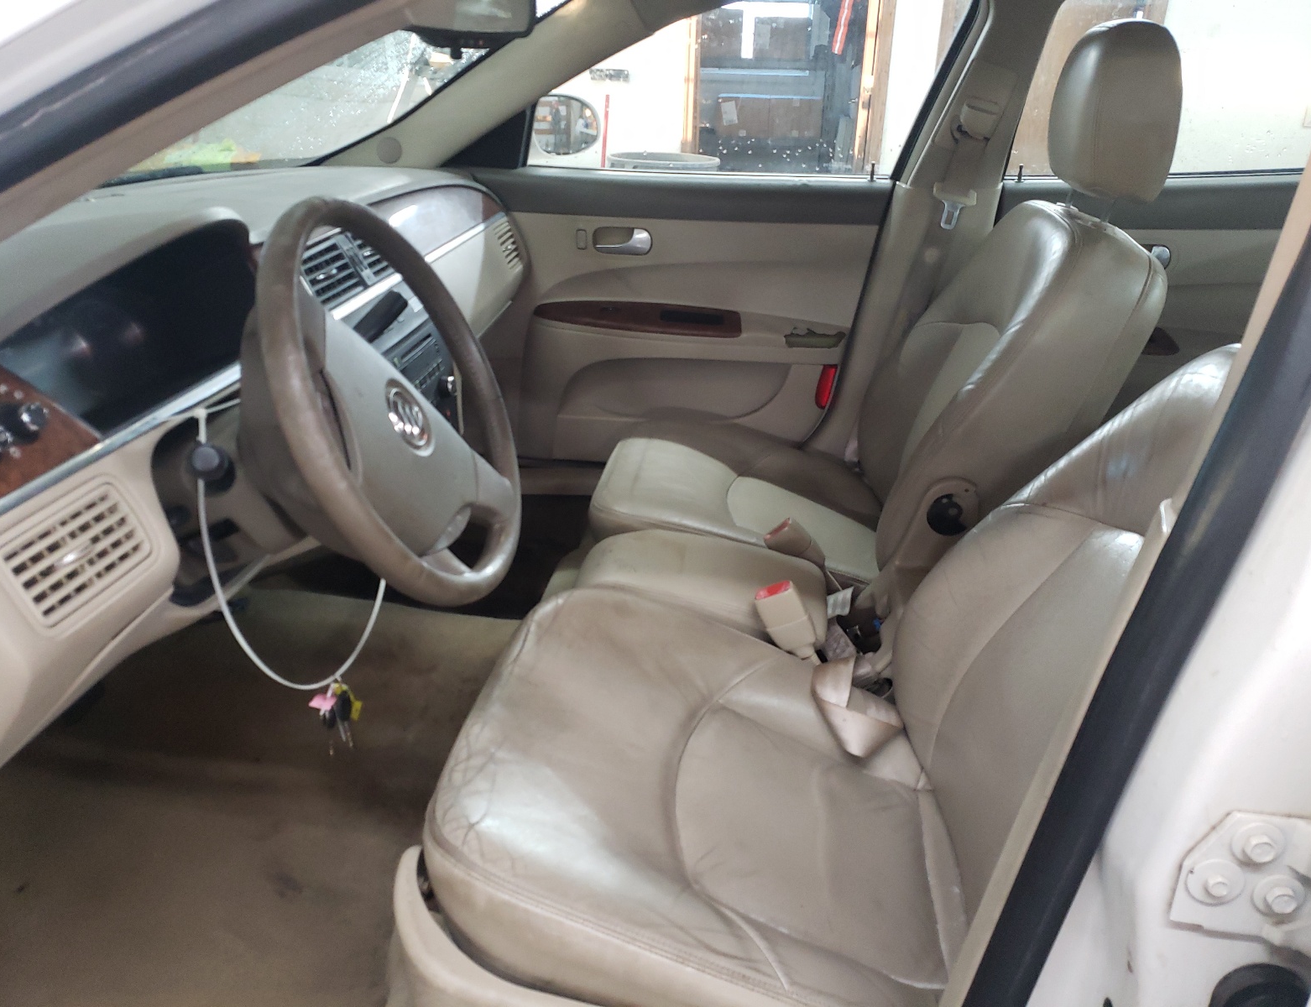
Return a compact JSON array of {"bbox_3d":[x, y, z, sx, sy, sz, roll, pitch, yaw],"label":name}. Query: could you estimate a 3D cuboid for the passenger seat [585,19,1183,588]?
[{"bbox_3d":[0.320,-0.274,1.581,0.820,0.885,0.510,4,25,7],"label":"passenger seat"}]

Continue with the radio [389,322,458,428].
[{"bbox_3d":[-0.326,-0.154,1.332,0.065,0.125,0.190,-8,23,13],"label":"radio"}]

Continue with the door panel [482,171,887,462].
[{"bbox_3d":[0.004,-0.341,1.965,0.825,0.605,0.120,4,25,7],"label":"door panel"}]

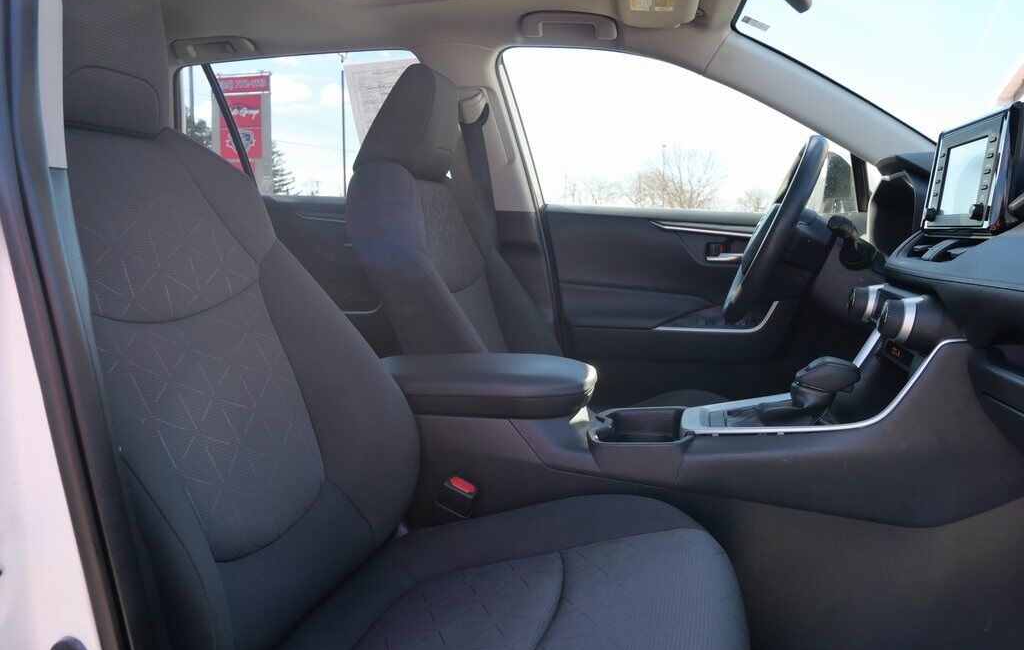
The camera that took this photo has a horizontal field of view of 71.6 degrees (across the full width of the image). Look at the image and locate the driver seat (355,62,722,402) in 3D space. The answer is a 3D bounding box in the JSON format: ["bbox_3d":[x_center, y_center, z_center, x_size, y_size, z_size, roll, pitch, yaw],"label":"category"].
[{"bbox_3d":[0.074,-0.036,1.421,0.740,0.970,0.530,1,8,14],"label":"driver seat"}]

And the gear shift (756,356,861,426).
[{"bbox_3d":[0.402,0.087,0.961,0.130,0.096,0.070,1,8,14],"label":"gear shift"}]

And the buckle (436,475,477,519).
[{"bbox_3d":[-0.075,0.242,0.962,0.043,0.052,0.026,23,12,10],"label":"buckle"}]

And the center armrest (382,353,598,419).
[{"bbox_3d":[-0.055,0.087,1.086,0.375,0.068,0.200,1,8,14],"label":"center armrest"}]

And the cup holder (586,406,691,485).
[{"bbox_3d":[0.188,0.178,1.027,0.135,0.080,0.200,1,8,14],"label":"cup holder"}]

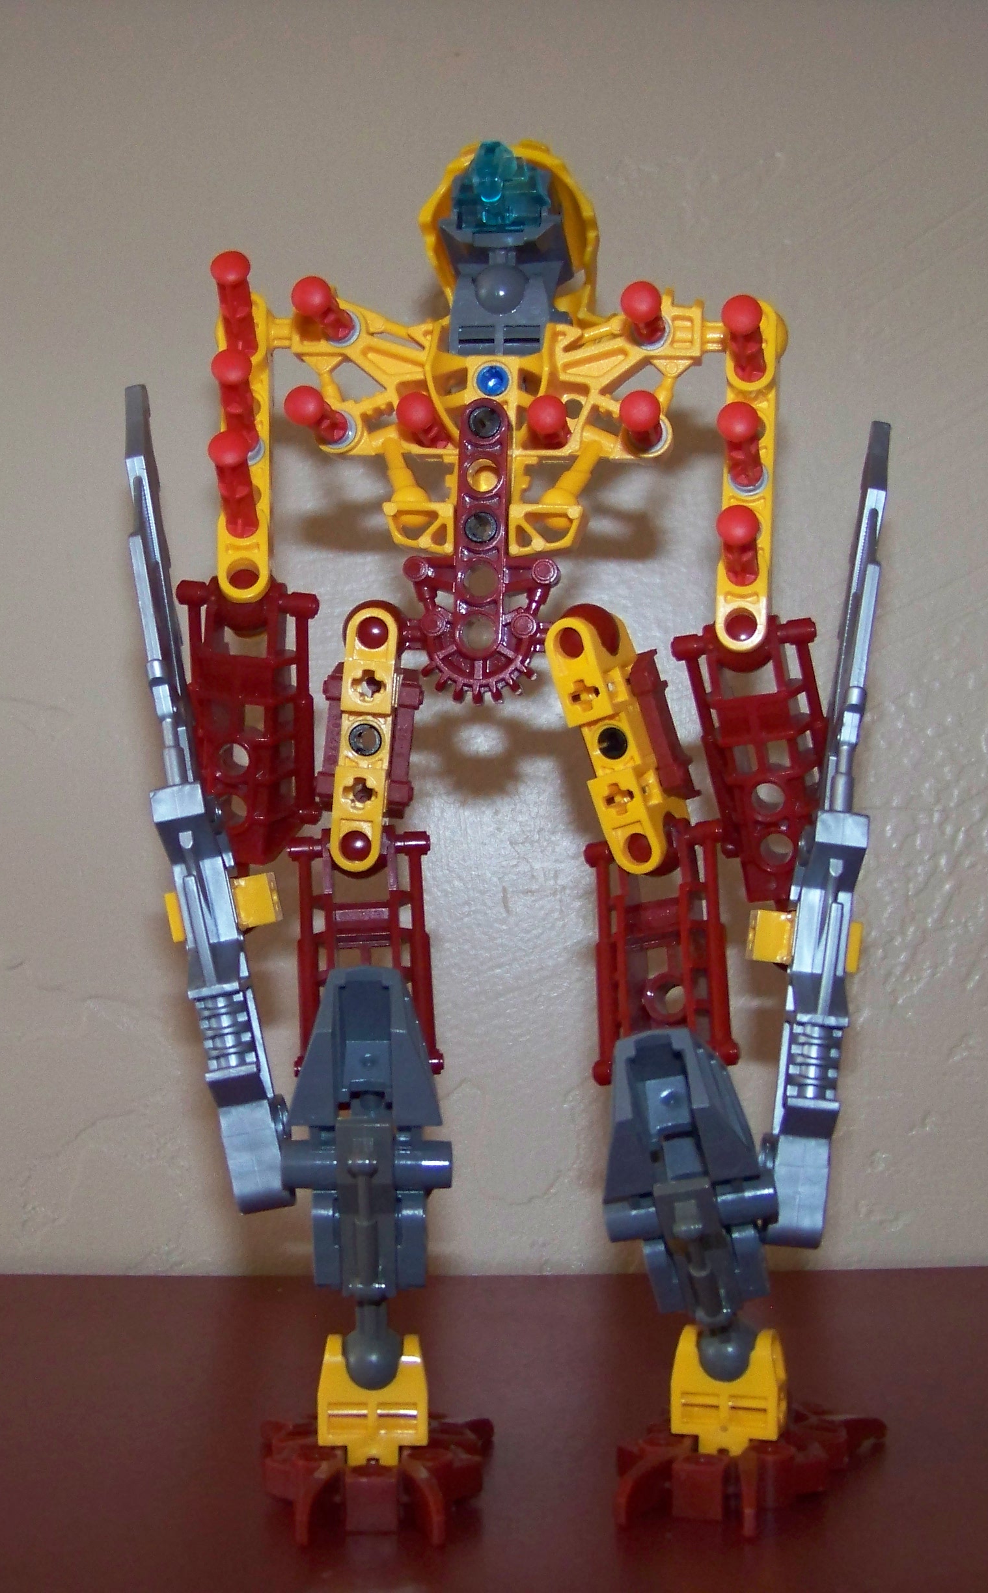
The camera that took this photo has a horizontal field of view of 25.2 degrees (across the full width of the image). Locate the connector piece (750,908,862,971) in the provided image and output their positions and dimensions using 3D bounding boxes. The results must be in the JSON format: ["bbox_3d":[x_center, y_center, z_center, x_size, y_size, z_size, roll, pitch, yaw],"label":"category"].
[{"bbox_3d":[0.047,0.022,0.334,0.017,0.008,0.008,7,0,3],"label":"connector piece"}]

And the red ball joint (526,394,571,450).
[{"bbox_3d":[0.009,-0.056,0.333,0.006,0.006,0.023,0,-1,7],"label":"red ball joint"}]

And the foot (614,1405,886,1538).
[{"bbox_3d":[0.038,0.103,0.345,0.035,0.011,0.044,-1,-1,22],"label":"foot"}]

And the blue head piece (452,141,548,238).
[{"bbox_3d":[0.001,-0.096,0.349,0.015,0.015,0.014,-1,-1,3],"label":"blue head piece"}]

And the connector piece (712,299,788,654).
[{"bbox_3d":[0.040,-0.049,0.347,0.008,0.056,0.013,1,-13,10],"label":"connector piece"}]

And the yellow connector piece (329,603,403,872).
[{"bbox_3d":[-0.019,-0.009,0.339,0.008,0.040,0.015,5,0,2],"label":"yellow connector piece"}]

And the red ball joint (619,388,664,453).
[{"bbox_3d":[0.022,-0.056,0.330,0.006,0.006,0.020,-1,-1,8],"label":"red ball joint"}]

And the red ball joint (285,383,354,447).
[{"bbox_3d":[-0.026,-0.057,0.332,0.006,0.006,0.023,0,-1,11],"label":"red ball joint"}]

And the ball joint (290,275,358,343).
[{"bbox_3d":[-0.025,-0.073,0.330,0.006,0.006,0.020,-1,-1,8],"label":"ball joint"}]

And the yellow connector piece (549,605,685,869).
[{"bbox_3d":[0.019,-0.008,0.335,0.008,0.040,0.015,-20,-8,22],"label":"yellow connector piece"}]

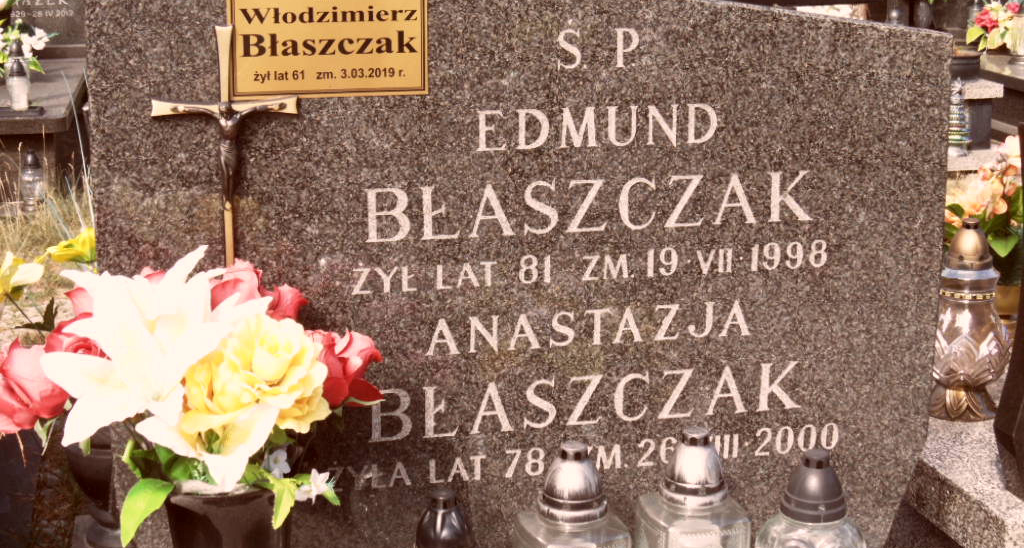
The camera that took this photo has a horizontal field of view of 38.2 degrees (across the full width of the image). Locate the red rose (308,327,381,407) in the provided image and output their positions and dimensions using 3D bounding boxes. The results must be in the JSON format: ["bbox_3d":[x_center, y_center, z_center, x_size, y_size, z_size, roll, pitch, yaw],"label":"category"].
[{"bbox_3d":[-0.166,0.093,1.460,0.078,0.080,0.075,-4,15,-17],"label":"red rose"}]

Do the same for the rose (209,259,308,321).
[{"bbox_3d":[-0.251,0.018,1.450,0.092,0.070,0.070,-2,14,-8],"label":"rose"}]

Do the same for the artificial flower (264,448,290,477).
[{"bbox_3d":[-0.234,0.188,1.470,0.028,0.030,0.018,-1,14,-6],"label":"artificial flower"}]

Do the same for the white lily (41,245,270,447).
[{"bbox_3d":[-0.330,0.066,1.370,0.210,0.185,0.110,-2,14,-7],"label":"white lily"}]

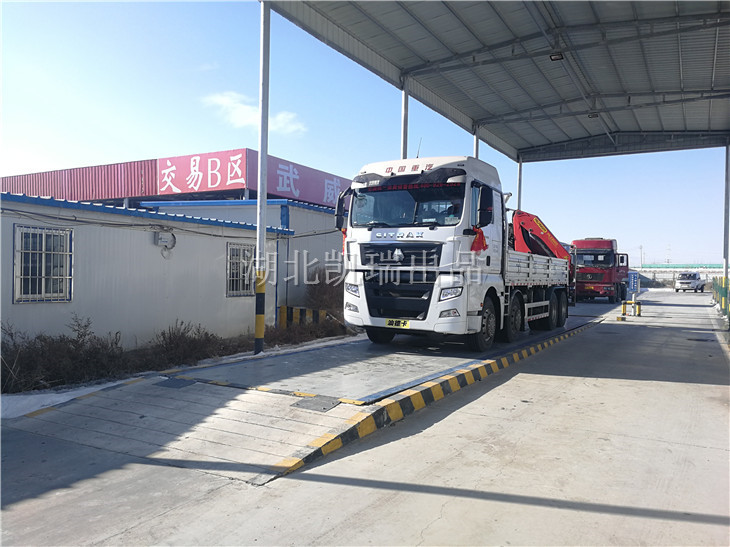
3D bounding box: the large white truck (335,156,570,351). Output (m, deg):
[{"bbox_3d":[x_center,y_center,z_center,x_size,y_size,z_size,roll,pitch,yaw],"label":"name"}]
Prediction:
[{"bbox_3d":[3.067,-0.320,14.389,2.650,3.700,9.800,1,0,31],"label":"large white truck"}]

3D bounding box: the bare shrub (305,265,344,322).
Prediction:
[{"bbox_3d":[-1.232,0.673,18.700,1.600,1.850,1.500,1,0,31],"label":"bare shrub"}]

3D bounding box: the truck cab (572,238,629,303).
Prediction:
[{"bbox_3d":[13.188,-0.100,31.986,2.550,3.400,6.800,1,0,30],"label":"truck cab"}]

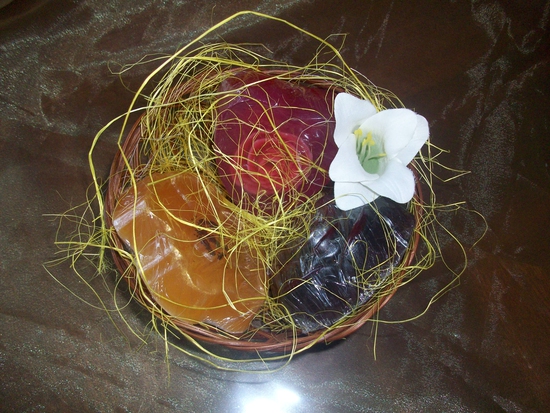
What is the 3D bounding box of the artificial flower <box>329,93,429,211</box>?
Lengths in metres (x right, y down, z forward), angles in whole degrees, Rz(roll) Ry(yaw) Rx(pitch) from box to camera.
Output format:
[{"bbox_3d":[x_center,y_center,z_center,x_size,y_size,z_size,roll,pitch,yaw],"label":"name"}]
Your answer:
[{"bbox_3d":[0.069,-0.036,0.358,0.068,0.045,0.074,1,65,-2],"label":"artificial flower"}]

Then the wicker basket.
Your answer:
[{"bbox_3d":[-0.005,0.002,0.387,0.210,0.060,0.210,1,65,-2],"label":"wicker basket"}]

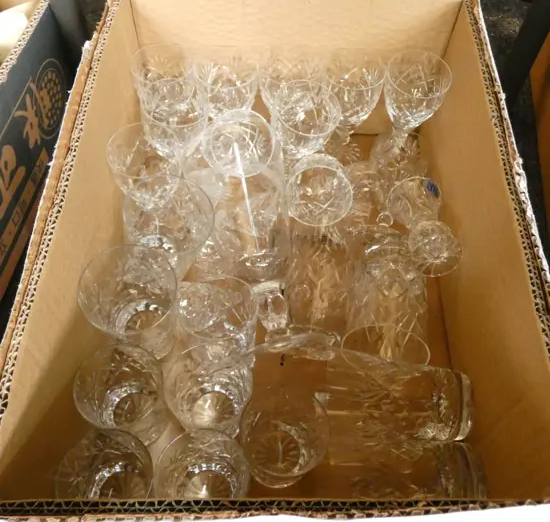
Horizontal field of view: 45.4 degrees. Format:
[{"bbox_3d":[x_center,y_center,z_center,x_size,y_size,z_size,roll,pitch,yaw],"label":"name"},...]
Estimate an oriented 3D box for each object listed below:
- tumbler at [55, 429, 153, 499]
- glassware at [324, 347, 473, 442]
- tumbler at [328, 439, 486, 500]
[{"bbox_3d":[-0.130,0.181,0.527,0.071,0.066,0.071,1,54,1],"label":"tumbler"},{"bbox_3d":[0.104,0.118,0.569,0.126,0.073,0.073,5,90,-1],"label":"glassware"},{"bbox_3d":[0.117,0.198,0.599,0.138,0.073,0.073,4,54,-2],"label":"tumbler"}]

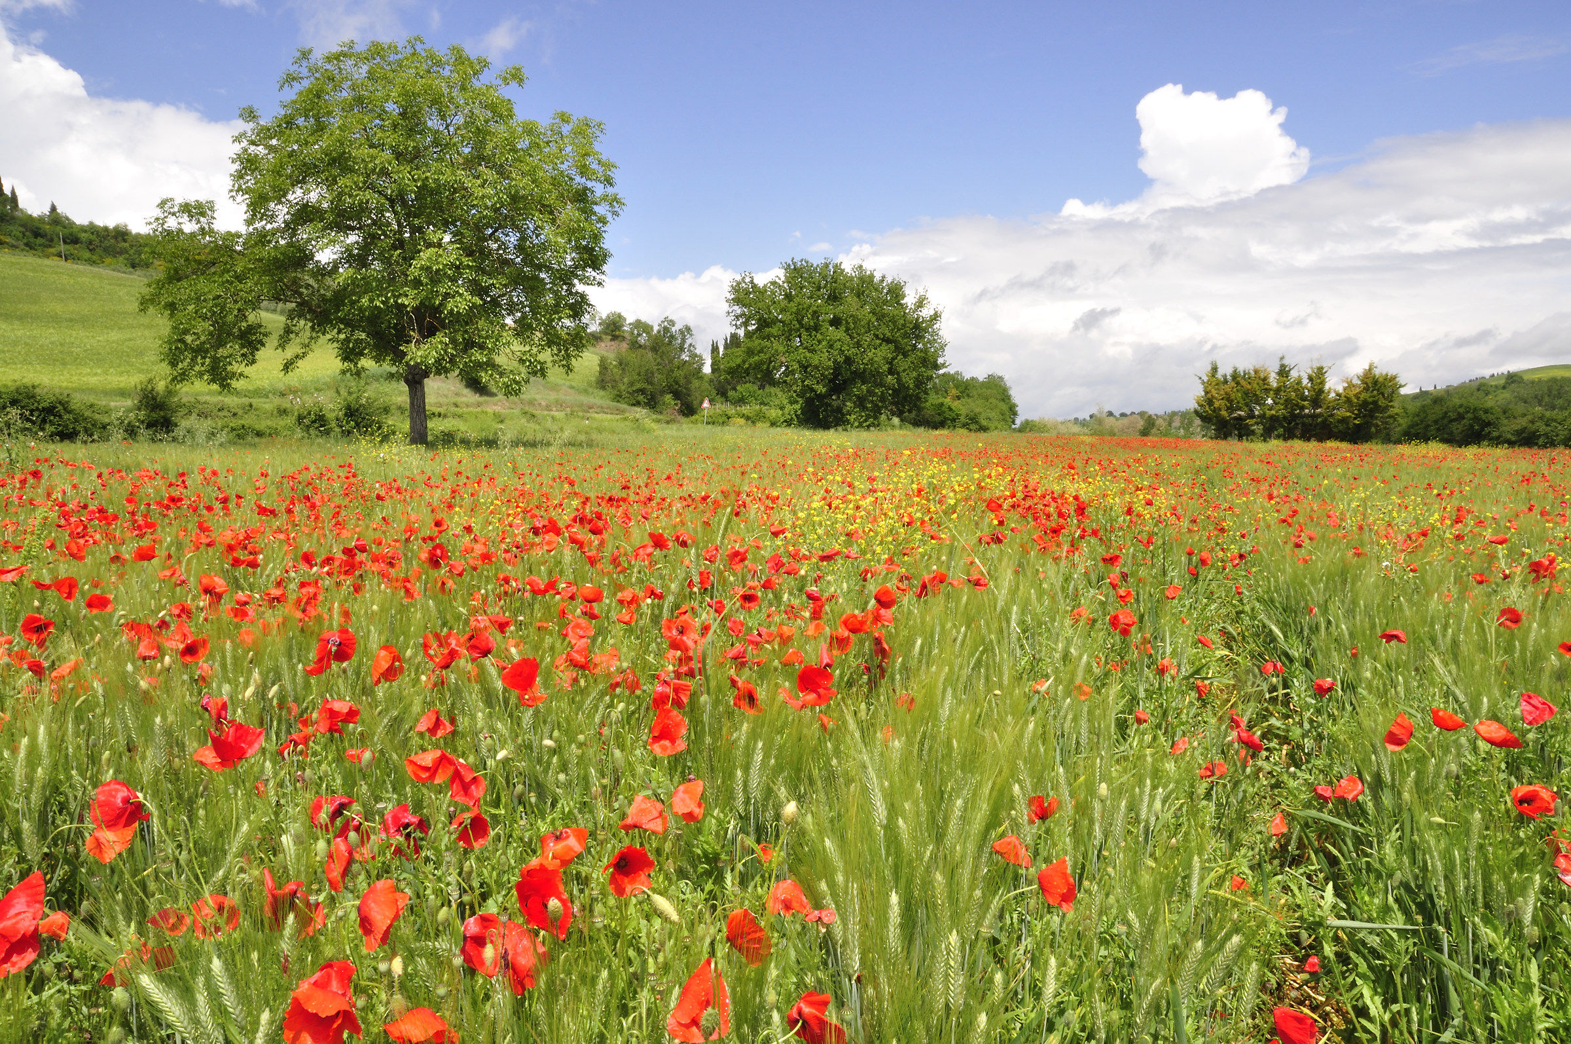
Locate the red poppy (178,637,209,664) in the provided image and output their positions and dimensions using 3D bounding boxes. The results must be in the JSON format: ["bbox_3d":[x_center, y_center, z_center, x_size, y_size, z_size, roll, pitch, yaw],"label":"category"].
[{"bbox_3d":[-1.455,0.316,2.680,0.073,0.064,0.060,-1,5,-11],"label":"red poppy"}]

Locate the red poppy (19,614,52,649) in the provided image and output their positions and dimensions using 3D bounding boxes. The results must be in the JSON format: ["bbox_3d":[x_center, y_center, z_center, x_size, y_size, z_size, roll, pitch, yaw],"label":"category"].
[{"bbox_3d":[-1.893,0.276,2.750,0.062,0.087,0.081,5,7,43],"label":"red poppy"}]

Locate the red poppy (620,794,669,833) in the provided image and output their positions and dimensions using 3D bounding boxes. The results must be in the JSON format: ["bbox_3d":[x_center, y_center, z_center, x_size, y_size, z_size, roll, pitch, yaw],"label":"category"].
[{"bbox_3d":[-0.204,0.424,1.580,0.069,0.055,0.060,1,5,17],"label":"red poppy"}]

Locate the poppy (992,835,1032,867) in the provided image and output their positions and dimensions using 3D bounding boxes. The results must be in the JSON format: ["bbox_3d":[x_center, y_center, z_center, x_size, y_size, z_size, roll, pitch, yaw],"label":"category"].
[{"bbox_3d":[0.312,0.452,1.500,0.054,0.043,0.050,2,5,24],"label":"poppy"}]

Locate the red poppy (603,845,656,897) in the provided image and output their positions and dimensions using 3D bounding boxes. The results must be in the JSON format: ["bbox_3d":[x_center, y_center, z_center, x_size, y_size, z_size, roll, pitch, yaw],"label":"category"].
[{"bbox_3d":[-0.209,0.467,1.460,0.069,0.069,0.058,1,5,12],"label":"red poppy"}]

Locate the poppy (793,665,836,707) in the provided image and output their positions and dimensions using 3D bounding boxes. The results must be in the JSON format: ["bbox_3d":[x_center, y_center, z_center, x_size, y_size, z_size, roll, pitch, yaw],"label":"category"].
[{"bbox_3d":[0.060,0.334,2.220,0.085,0.083,0.070,-1,5,-10],"label":"poppy"}]

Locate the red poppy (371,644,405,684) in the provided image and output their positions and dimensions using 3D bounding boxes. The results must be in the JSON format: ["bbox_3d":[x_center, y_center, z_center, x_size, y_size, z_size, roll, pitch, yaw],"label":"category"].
[{"bbox_3d":[-0.785,0.282,2.150,0.065,0.075,0.055,-4,6,-37],"label":"red poppy"}]

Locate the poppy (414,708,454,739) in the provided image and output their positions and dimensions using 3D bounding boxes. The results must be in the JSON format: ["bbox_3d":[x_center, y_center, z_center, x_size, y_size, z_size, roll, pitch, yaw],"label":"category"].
[{"bbox_3d":[-0.669,0.383,2.080,0.073,0.054,0.060,-2,5,-18],"label":"poppy"}]

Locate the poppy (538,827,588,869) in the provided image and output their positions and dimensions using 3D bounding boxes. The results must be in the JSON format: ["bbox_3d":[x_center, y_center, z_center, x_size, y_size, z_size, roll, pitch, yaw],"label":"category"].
[{"bbox_3d":[-0.306,0.449,1.500,0.067,0.056,0.055,1,5,11],"label":"poppy"}]

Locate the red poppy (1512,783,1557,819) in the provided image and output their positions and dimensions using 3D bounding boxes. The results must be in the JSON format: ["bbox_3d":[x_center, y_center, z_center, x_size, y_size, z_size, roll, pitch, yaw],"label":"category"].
[{"bbox_3d":[1.184,0.442,1.720,0.060,0.054,0.070,-4,7,-40],"label":"red poppy"}]

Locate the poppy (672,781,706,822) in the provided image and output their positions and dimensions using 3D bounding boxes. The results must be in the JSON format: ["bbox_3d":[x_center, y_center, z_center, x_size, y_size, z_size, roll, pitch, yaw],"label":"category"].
[{"bbox_3d":[-0.150,0.436,1.700,0.048,0.063,0.050,-1,5,-11],"label":"poppy"}]

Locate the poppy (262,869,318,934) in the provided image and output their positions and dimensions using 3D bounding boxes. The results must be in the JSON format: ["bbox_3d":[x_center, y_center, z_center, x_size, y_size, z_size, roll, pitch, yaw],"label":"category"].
[{"bbox_3d":[-0.573,0.439,1.260,0.065,0.073,0.060,-3,6,-30],"label":"poppy"}]

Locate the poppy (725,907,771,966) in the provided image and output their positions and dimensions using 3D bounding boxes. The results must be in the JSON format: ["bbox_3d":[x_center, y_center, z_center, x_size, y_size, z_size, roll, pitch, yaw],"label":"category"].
[{"bbox_3d":[-0.045,0.496,1.300,0.054,0.068,0.055,1,5,9],"label":"poppy"}]

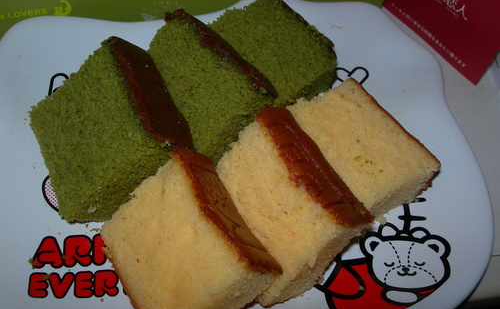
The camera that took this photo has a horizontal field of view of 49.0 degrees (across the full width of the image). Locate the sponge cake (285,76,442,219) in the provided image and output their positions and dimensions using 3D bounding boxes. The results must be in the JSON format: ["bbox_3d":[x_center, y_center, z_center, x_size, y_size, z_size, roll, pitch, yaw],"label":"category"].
[{"bbox_3d":[0.043,0.003,0.259,0.056,0.025,0.062,-27,61,-20],"label":"sponge cake"}]

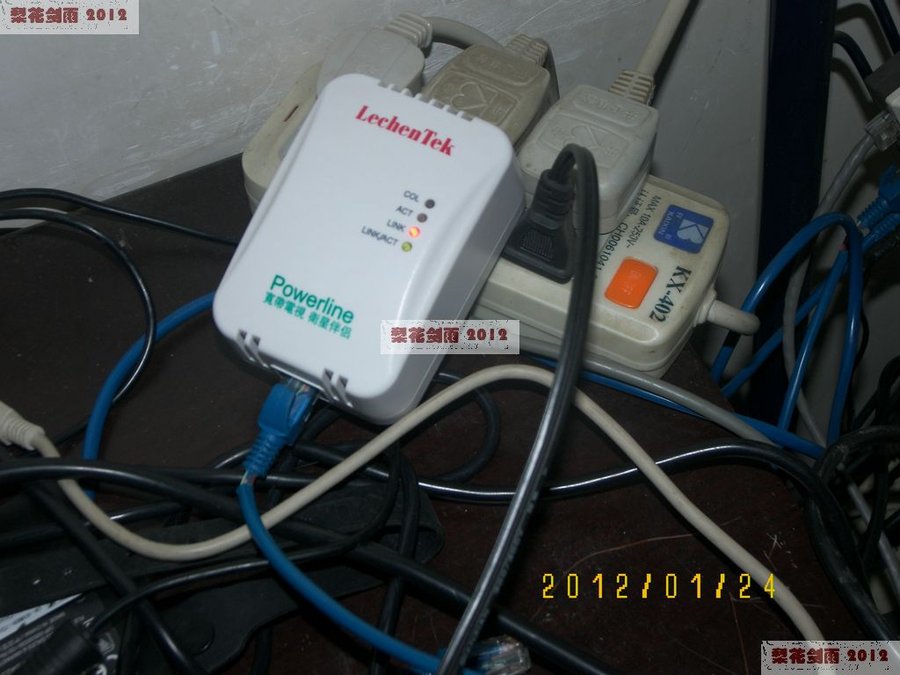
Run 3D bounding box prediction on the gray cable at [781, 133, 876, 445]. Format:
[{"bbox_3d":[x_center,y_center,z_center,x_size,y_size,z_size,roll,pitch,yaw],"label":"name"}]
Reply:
[{"bbox_3d":[0.162,-0.014,0.677,0.037,0.174,0.035,-9,47,0],"label":"gray cable"}]

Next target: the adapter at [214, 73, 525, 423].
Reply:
[{"bbox_3d":[-0.025,-0.029,0.505,0.073,0.030,0.100,24,78,23],"label":"adapter"}]

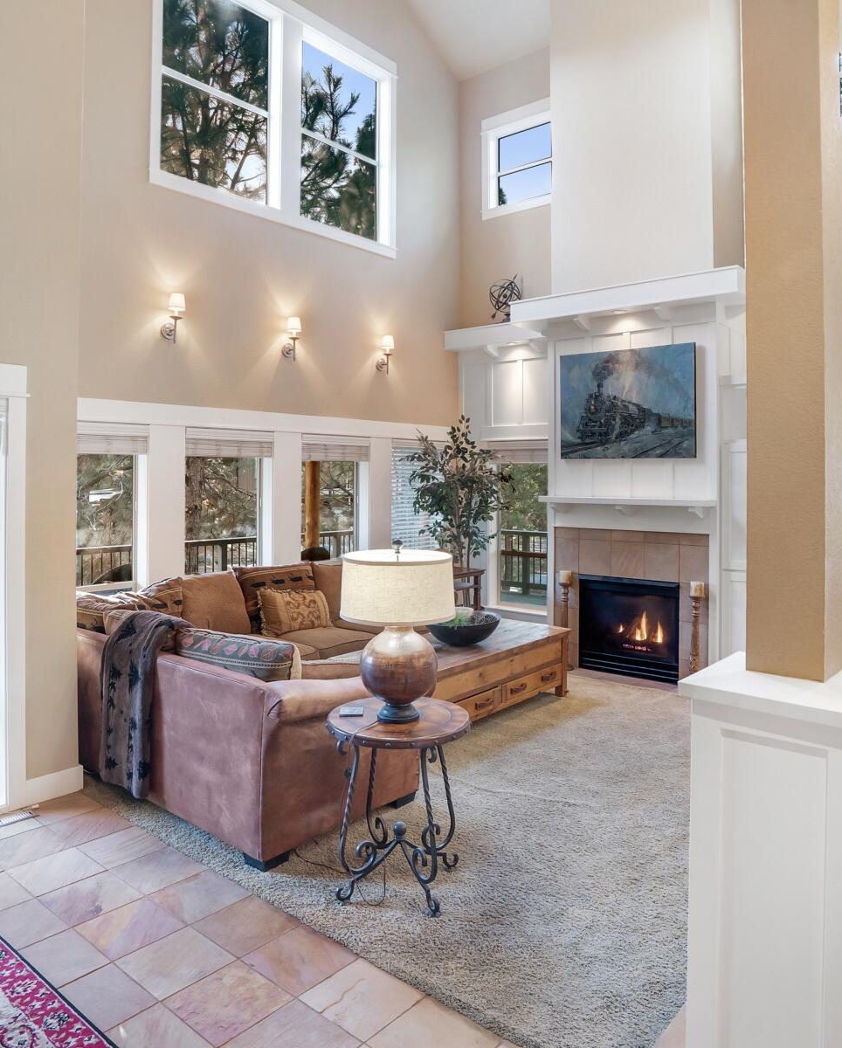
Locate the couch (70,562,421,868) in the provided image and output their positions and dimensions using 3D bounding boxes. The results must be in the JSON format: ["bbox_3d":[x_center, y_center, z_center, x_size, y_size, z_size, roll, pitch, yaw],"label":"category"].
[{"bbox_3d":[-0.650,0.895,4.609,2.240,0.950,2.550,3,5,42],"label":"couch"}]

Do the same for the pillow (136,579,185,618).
[{"bbox_3d":[-1.700,0.545,4.580,0.390,0.370,0.160,-2,-9,-45],"label":"pillow"}]

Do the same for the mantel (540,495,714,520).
[{"bbox_3d":[1.653,-0.136,5.715,1.400,0.160,0.200,3,4,37],"label":"mantel"}]

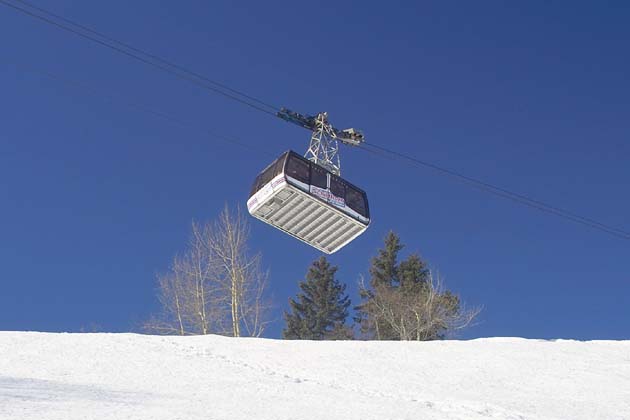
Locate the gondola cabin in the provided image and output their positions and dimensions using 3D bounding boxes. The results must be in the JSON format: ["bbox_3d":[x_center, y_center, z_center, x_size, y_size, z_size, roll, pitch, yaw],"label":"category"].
[{"bbox_3d":[-0.217,-0.387,37.624,6.000,2.700,3.450,28,-45,-29],"label":"gondola cabin"}]

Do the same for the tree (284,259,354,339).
[{"bbox_3d":[0.241,8.023,57.498,6.000,9.300,6.000,2,-38,0],"label":"tree"}]

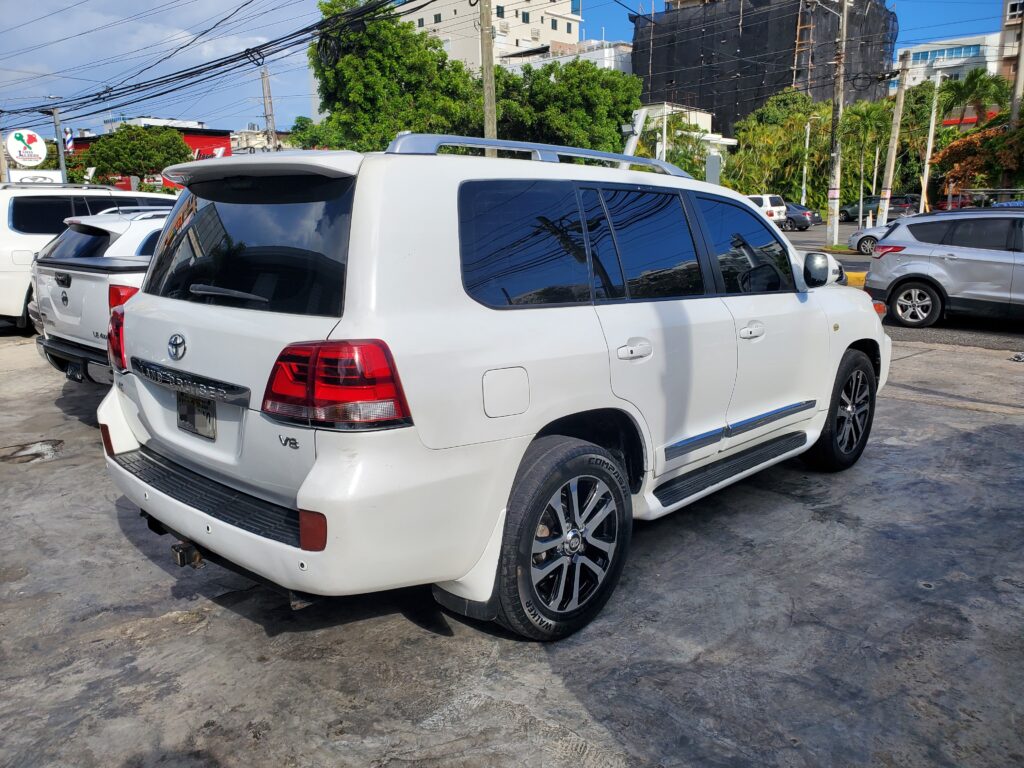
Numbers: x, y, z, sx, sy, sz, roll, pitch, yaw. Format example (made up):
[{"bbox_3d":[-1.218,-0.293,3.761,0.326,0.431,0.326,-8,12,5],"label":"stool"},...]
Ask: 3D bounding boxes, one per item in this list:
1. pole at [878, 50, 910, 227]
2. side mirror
[{"bbox_3d":[16.190,-10.037,32.688,0.500,7.670,0.450,2,12,0],"label":"pole"},{"bbox_3d":[1.622,-0.604,4.052,0.210,0.195,0.200,10,16,43],"label":"side mirror"}]

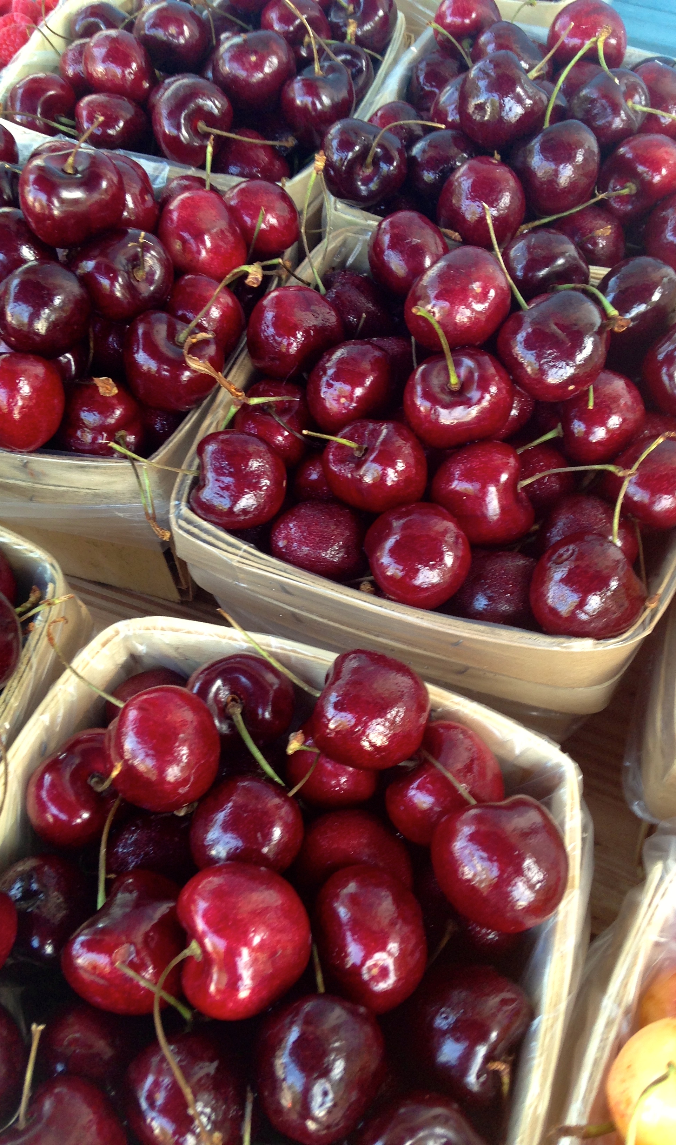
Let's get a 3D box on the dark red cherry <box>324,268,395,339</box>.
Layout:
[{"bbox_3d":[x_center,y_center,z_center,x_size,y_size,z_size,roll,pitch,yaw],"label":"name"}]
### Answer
[{"bbox_3d":[0.005,-0.080,0.328,0.025,0.025,0.025,-4,57,0],"label":"dark red cherry"}]

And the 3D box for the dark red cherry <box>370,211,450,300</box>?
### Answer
[{"bbox_3d":[0.021,-0.093,0.322,0.025,0.025,0.025,-2,57,3],"label":"dark red cherry"}]

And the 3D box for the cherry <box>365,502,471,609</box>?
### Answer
[{"bbox_3d":[0.019,-0.004,0.267,0.026,0.025,0.025,-4,57,0],"label":"cherry"}]

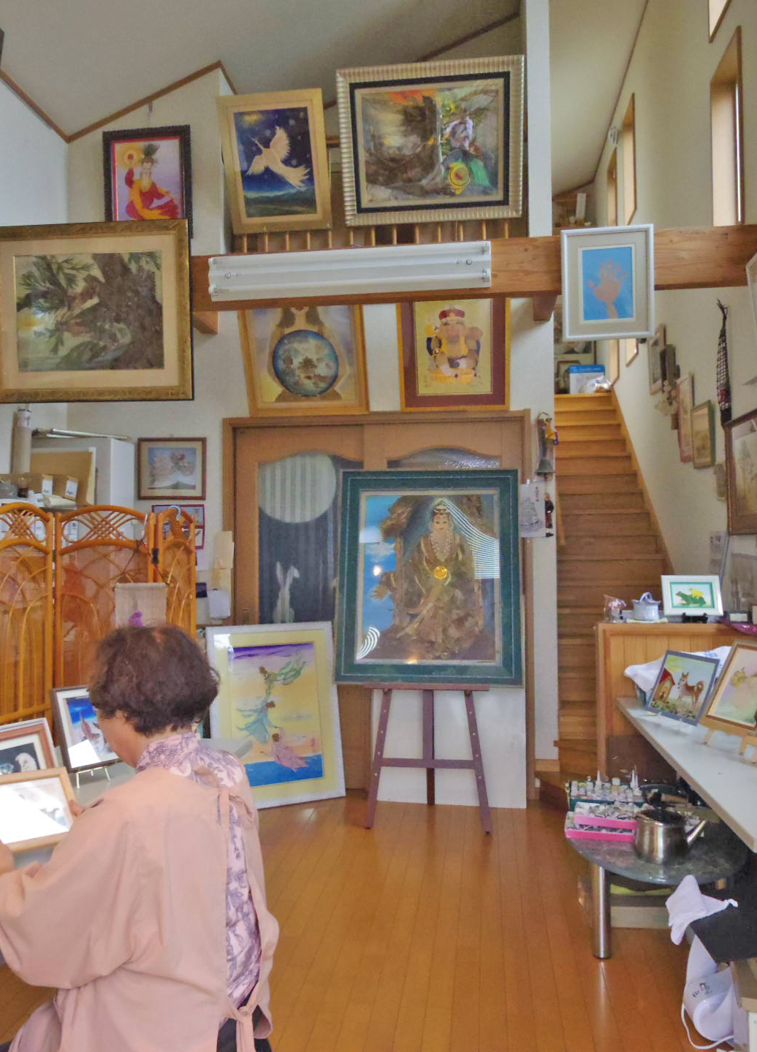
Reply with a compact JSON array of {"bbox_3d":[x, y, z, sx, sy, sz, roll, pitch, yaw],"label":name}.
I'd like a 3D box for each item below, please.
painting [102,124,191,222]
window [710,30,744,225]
[{"bbox_3d":[-1.288,-1.907,4.767,0.508,0.623,0.035,-1,2,7],"label":"painting"},{"bbox_3d":[1.725,-1.805,4.058,0.140,0.910,0.510,-1,-2,7],"label":"window"}]

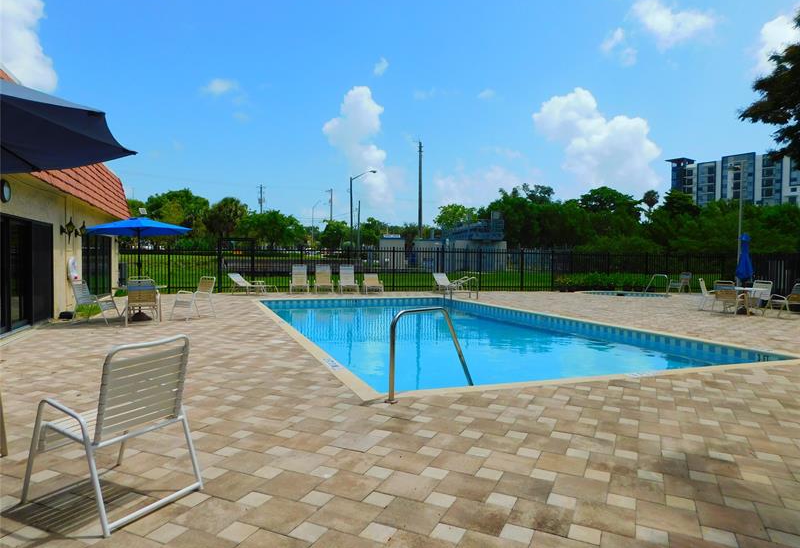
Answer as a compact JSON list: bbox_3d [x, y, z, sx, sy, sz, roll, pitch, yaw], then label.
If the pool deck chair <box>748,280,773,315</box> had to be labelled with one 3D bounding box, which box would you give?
[{"bbox_3d":[9.861,0.613,14.421,0.750,0.880,0.610,-1,2,-39],"label":"pool deck chair"}]

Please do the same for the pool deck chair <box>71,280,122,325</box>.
[{"bbox_3d":[-6.028,0.504,10.723,0.760,0.880,0.610,1,2,3],"label":"pool deck chair"}]

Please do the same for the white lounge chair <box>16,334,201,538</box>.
[{"bbox_3d":[-1.591,0.792,2.976,0.760,0.900,0.610,2,2,26],"label":"white lounge chair"}]

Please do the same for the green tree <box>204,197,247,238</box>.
[{"bbox_3d":[-17.045,-3.916,51.916,4.200,7.280,4.200,1,2,0],"label":"green tree"}]

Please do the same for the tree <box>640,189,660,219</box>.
[{"bbox_3d":[39.952,-6.991,84.809,3.300,12.620,3.300,2,2,25],"label":"tree"}]

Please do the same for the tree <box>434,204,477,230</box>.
[{"bbox_3d":[7.741,-5.301,74.870,6.200,8.950,6.200,1,2,6],"label":"tree"}]

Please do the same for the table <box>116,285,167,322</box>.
[{"bbox_3d":[-5.702,0.635,11.724,1.100,0.700,1.100,1,2,20],"label":"table"}]

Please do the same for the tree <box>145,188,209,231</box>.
[{"bbox_3d":[-25.907,-5.300,61.885,7.600,9.280,7.600,1,2,0],"label":"tree"}]

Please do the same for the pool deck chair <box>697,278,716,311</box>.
[{"bbox_3d":[8.715,0.630,14.801,0.740,0.880,0.620,2,2,32],"label":"pool deck chair"}]

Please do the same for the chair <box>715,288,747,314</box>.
[{"bbox_3d":[8.755,0.651,14.054,0.740,0.880,0.620,0,2,-35],"label":"chair"}]

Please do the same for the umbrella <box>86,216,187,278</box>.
[{"bbox_3d":[-5.758,-0.141,11.703,2.350,2.250,2.350,1,2,20],"label":"umbrella"}]

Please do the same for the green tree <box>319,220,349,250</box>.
[{"bbox_3d":[-8.124,-3.529,64.929,3.900,5.990,3.900,1,2,0],"label":"green tree"}]

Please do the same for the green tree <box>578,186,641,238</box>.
[{"bbox_3d":[22.689,-4.803,57.871,7.000,9.410,7.000,1,2,21],"label":"green tree"}]

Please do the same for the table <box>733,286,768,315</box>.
[{"bbox_3d":[8.820,0.707,13.624,1.200,0.710,1.200,1,2,0],"label":"table"}]

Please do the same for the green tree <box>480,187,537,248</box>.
[{"bbox_3d":[12.125,-5.072,59.868,6.600,9.530,6.600,1,2,11],"label":"green tree"}]

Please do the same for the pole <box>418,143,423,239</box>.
[{"bbox_3d":[2.123,-7.425,57.799,0.330,14.080,0.330,1,2,2],"label":"pole"}]

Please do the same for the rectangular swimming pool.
[{"bbox_3d":[0.638,1.626,12.236,6.420,1.200,12.280,0,2,-20],"label":"rectangular swimming pool"}]

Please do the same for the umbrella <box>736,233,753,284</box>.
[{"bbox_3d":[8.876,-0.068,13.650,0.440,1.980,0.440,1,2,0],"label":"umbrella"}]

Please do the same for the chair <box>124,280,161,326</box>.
[{"bbox_3d":[-5.194,0.578,10.762,0.620,0.880,0.740,0,2,-20],"label":"chair"}]

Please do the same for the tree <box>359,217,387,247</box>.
[{"bbox_3d":[-3.359,-3.747,64.922,3.800,6.540,3.800,1,2,0],"label":"tree"}]

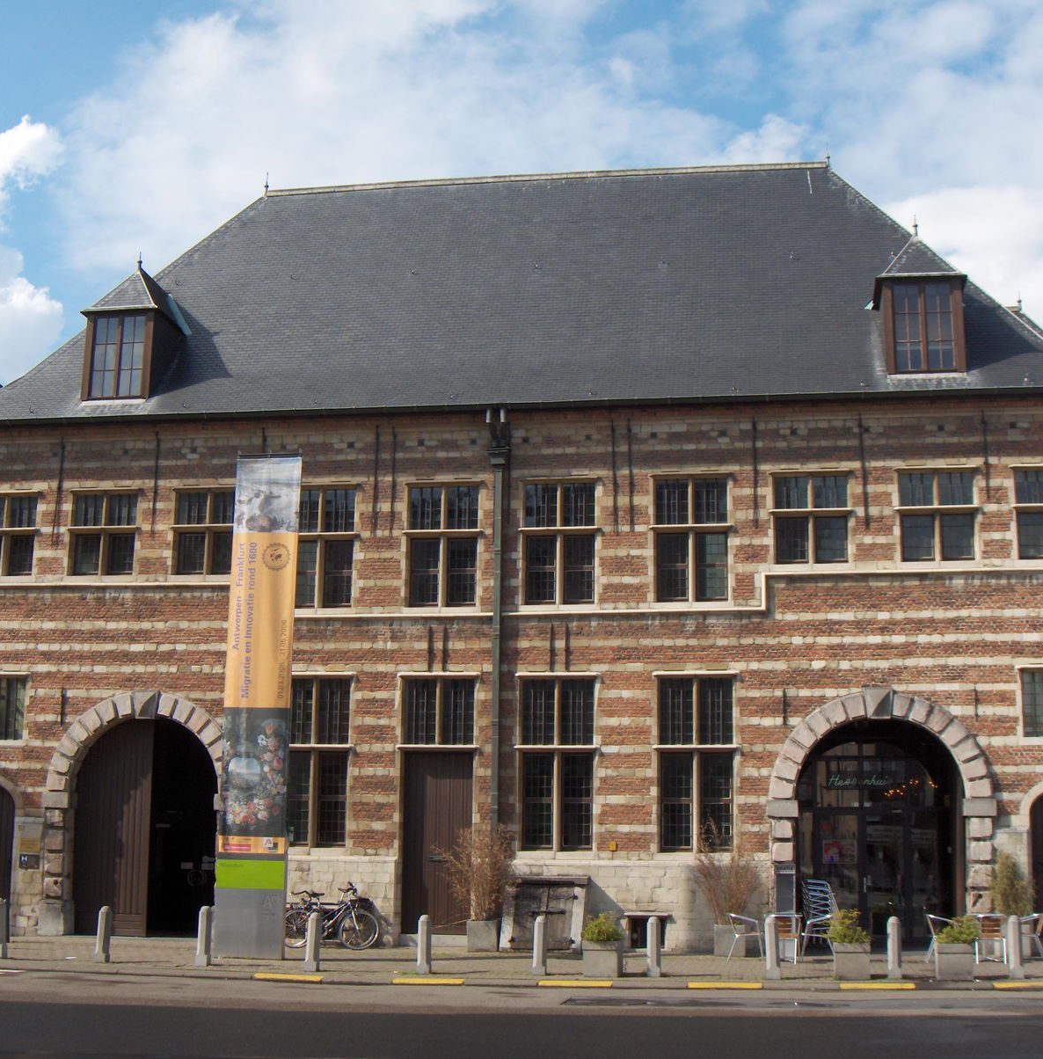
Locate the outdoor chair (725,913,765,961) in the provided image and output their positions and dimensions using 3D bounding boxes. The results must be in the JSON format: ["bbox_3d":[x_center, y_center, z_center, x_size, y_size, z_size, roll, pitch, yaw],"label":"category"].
[{"bbox_3d":[3.473,6.357,24.700,0.570,0.730,0.550,0,-11,1],"label":"outdoor chair"}]

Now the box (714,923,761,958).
[{"bbox_3d":[3.340,6.525,25.250,0.520,0.500,0.520,-1,-11,10],"label":"box"}]

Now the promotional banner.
[{"bbox_3d":[-4.078,2.626,24.615,1.090,7.750,0.200,-1,-11,9],"label":"promotional banner"}]

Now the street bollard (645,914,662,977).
[{"bbox_3d":[1.815,5.723,21.750,0.185,0.810,0.185,-1,-11,9],"label":"street bollard"}]

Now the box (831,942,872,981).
[{"bbox_3d":[4.404,5.761,21.196,0.480,0.480,0.480,-1,-11,9],"label":"box"}]

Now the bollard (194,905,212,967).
[{"bbox_3d":[-4.652,5.939,23.200,0.190,0.860,0.190,-1,-11,10],"label":"bollard"}]

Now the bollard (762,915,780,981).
[{"bbox_3d":[3.402,5.650,21.450,0.185,0.830,0.185,-1,-11,9],"label":"bollard"}]

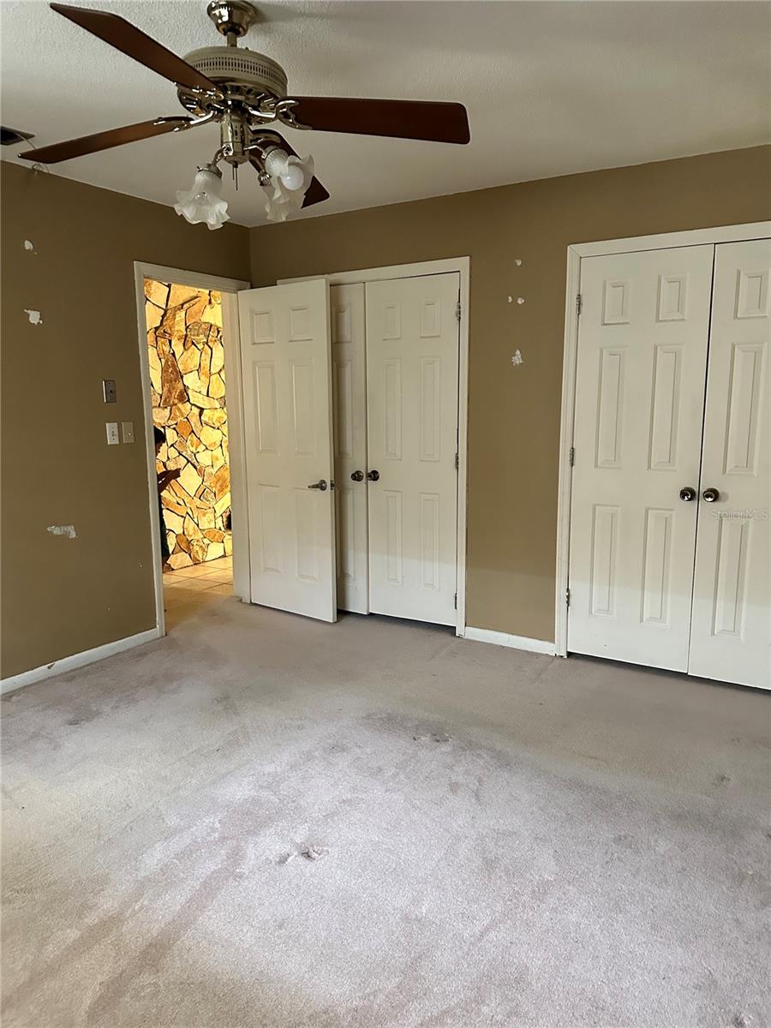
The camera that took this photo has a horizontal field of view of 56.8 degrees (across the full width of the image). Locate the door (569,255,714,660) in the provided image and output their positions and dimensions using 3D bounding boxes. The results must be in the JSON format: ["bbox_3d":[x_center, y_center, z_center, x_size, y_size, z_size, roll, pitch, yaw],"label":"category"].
[{"bbox_3d":[1.231,-0.236,3.518,0.602,2.018,0.040,5,11,32],"label":"door"}]

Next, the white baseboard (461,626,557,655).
[{"bbox_3d":[0.690,0.711,4.002,0.540,0.075,0.018,5,11,32],"label":"white baseboard"}]

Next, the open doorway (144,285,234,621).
[{"bbox_3d":[-1.170,-0.342,4.411,0.130,2.042,0.734,5,11,32],"label":"open doorway"}]

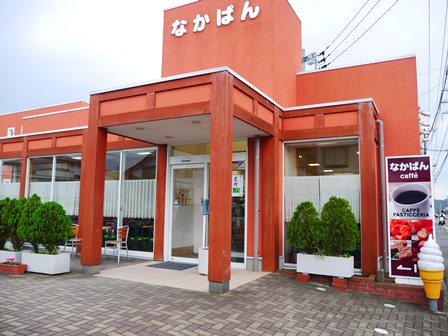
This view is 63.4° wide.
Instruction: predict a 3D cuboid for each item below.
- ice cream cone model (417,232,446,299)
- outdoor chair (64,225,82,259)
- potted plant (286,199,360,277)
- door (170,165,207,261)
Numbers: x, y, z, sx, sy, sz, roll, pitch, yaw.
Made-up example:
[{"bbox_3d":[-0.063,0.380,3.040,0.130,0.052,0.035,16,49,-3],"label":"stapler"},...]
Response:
[{"bbox_3d":[3.012,1.434,5.254,0.325,0.911,0.325,-2,-7,28],"label":"ice cream cone model"},{"bbox_3d":[-3.318,1.674,8.205,0.500,0.740,0.460,-2,-7,28],"label":"outdoor chair"},{"bbox_3d":[1.735,1.175,6.424,1.275,1.330,0.610,-2,-7,28],"label":"potted plant"},{"bbox_3d":[-0.769,0.994,8.017,0.880,2.151,0.080,-2,-7,28],"label":"door"}]

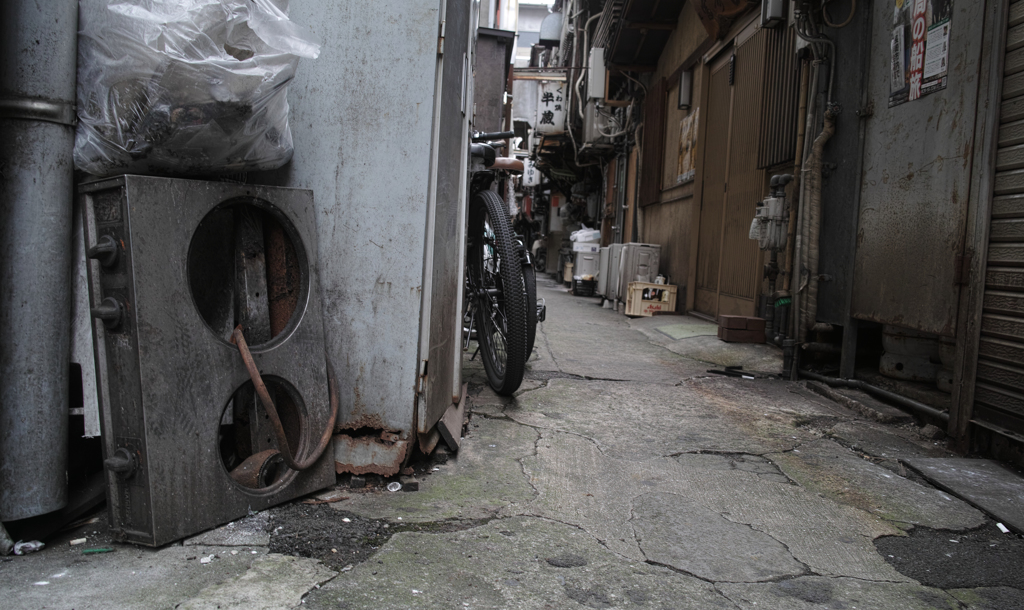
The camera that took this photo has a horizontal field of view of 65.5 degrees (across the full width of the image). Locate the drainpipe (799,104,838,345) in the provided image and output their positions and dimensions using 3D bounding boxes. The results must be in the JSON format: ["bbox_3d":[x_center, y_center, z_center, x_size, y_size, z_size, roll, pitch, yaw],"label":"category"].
[{"bbox_3d":[1.421,-0.381,3.753,0.110,1.114,0.100,3,4,-1],"label":"drainpipe"}]

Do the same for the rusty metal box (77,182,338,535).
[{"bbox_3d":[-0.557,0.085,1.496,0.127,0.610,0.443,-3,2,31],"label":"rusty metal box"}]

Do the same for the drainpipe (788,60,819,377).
[{"bbox_3d":[1.345,-0.396,3.651,0.040,1.440,0.040,3,4,-1],"label":"drainpipe"}]

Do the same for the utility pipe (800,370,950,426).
[{"bbox_3d":[1.427,0.338,3.198,0.090,0.050,0.963,2,4,-7],"label":"utility pipe"}]

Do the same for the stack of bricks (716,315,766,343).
[{"bbox_3d":[1.256,0.131,4.352,0.210,0.126,0.200,3,4,-1],"label":"stack of bricks"}]

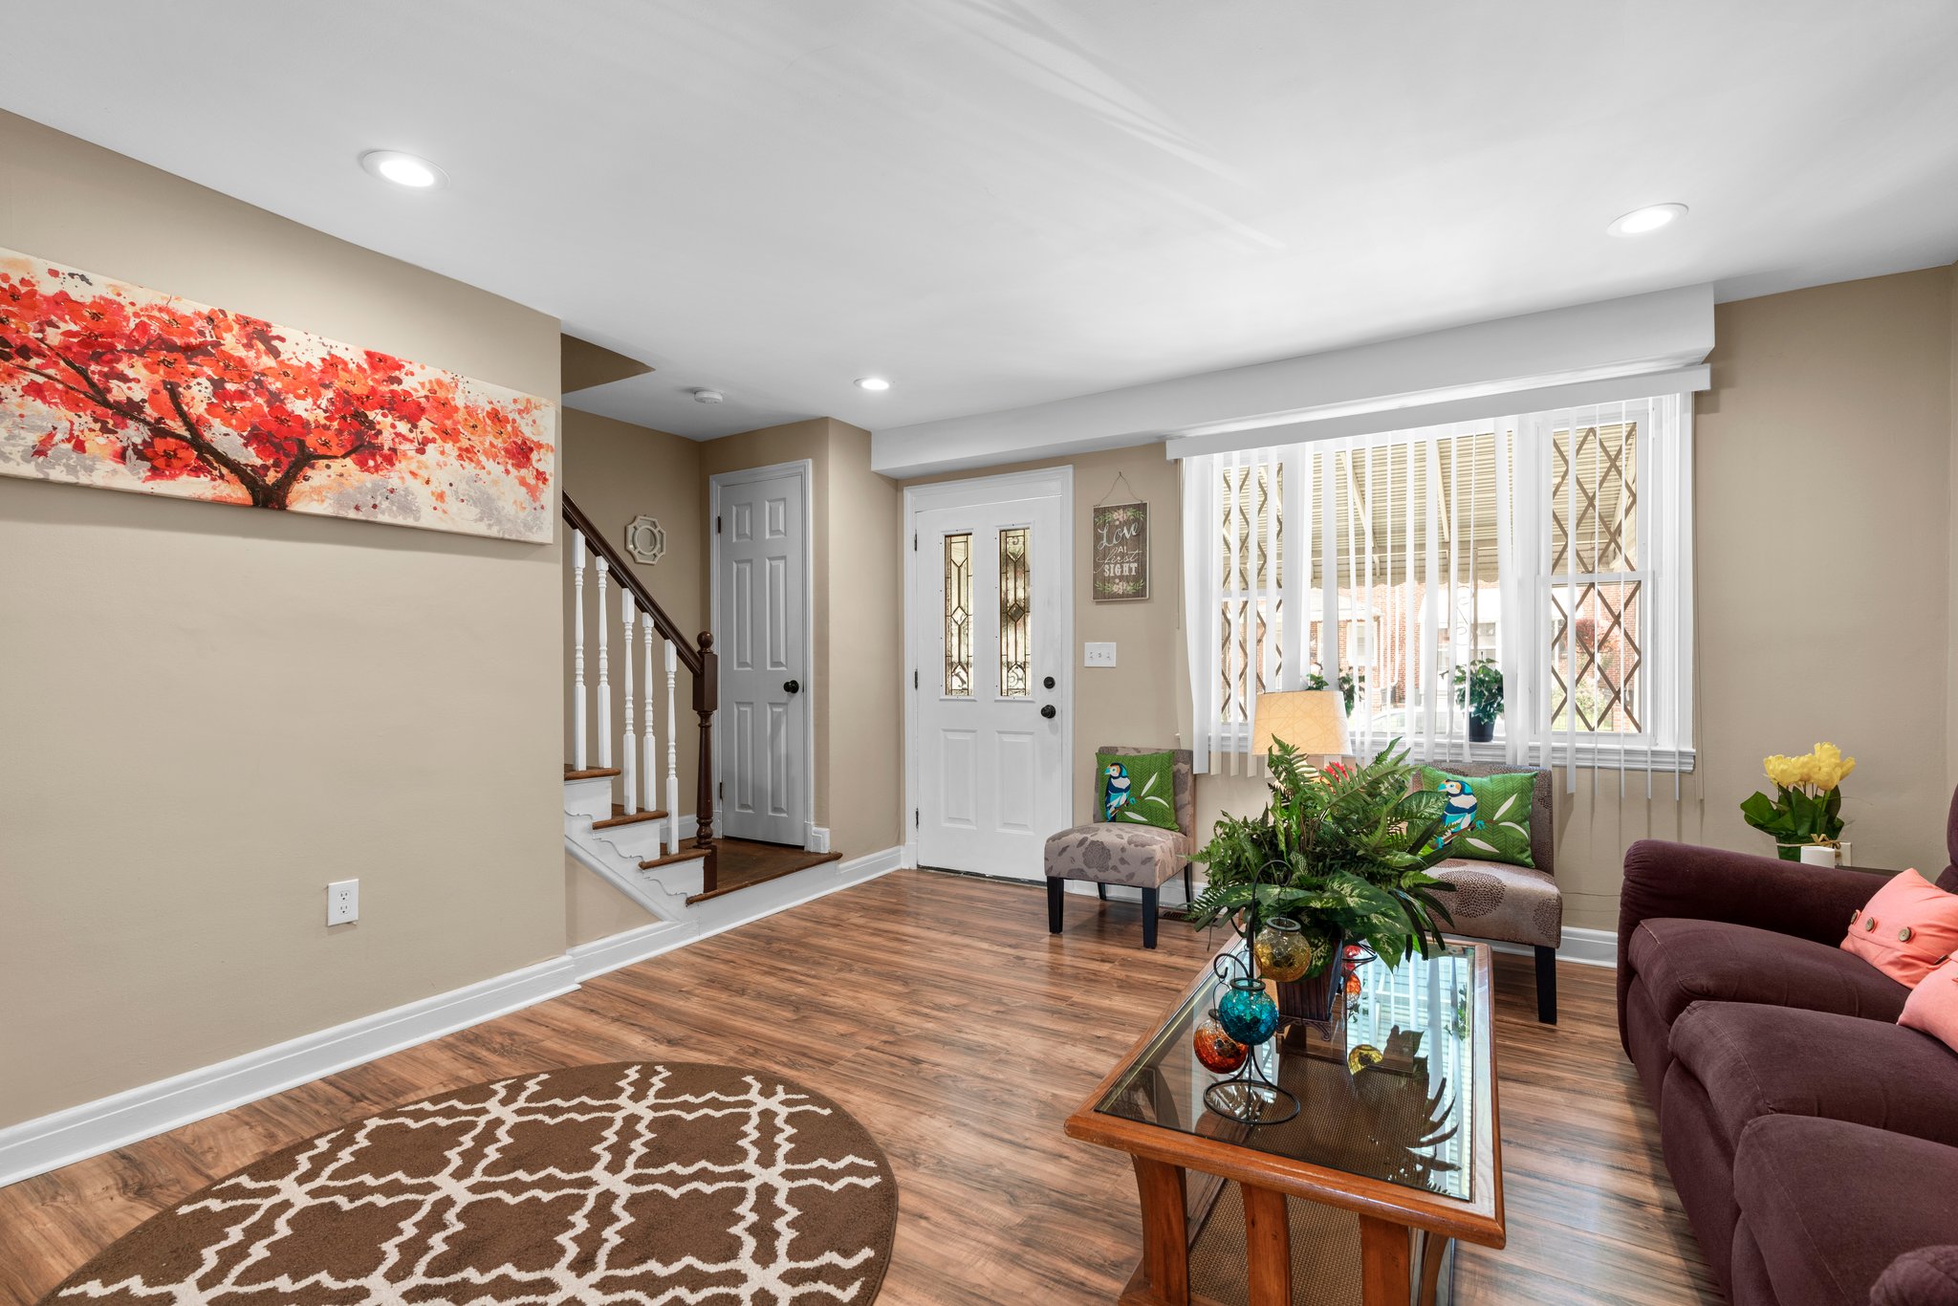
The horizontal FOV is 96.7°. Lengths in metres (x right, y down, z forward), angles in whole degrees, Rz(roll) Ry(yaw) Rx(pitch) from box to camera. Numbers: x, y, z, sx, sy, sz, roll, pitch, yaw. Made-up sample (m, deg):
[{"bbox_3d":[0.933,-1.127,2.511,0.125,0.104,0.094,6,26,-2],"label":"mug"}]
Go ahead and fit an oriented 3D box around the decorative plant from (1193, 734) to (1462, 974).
[{"bbox_3d":[0.737,0.414,1.870,0.550,0.450,0.480,-1,-1,31],"label":"decorative plant"}]

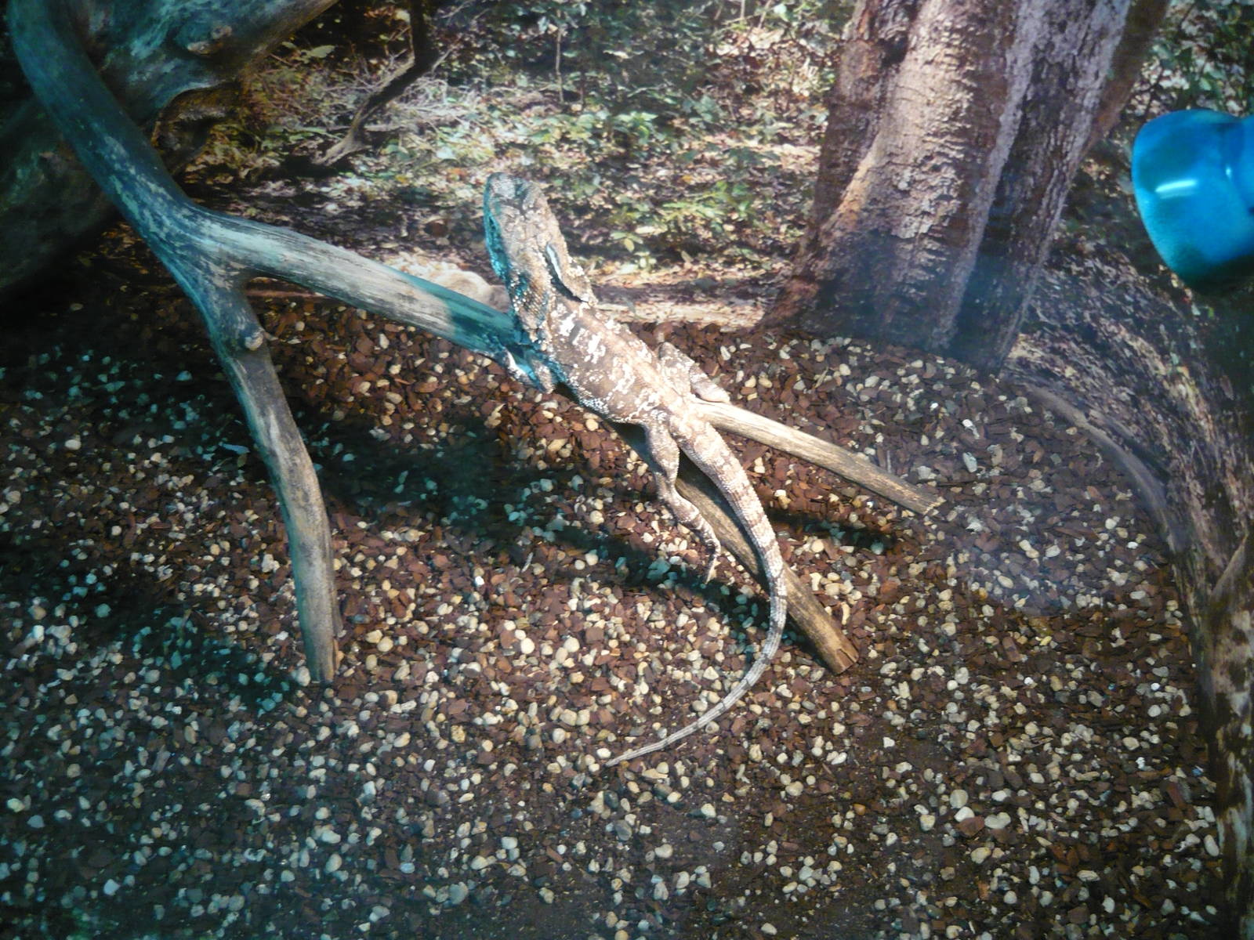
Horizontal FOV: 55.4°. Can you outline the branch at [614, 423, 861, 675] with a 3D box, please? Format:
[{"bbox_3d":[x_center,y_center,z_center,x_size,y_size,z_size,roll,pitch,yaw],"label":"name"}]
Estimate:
[{"bbox_3d":[0.083,0.052,0.843,0.228,0.026,0.026,49,52,-4],"label":"branch"}]

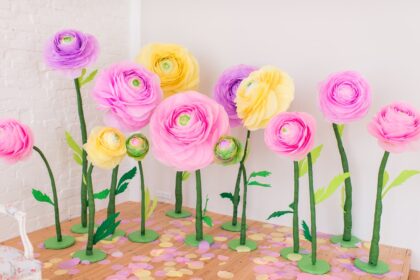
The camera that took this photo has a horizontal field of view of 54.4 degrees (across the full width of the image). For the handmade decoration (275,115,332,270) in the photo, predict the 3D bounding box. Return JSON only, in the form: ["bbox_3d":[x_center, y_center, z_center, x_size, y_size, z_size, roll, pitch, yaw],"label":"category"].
[{"bbox_3d":[0.627,0.366,2.795,0.410,1.099,0.310,4,11,15],"label":"handmade decoration"}]

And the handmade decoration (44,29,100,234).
[{"bbox_3d":[-1.016,-0.052,3.042,0.417,1.518,0.370,2,7,0],"label":"handmade decoration"}]

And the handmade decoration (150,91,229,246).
[{"bbox_3d":[-0.148,0.207,2.856,0.552,1.099,0.370,3,7,11],"label":"handmade decoration"}]

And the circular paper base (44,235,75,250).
[{"bbox_3d":[-1.081,0.732,2.939,0.220,0.013,0.220,0,7,0],"label":"circular paper base"}]

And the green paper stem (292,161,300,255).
[{"bbox_3d":[0.645,0.505,3.045,0.045,0.725,0.042,-2,11,1],"label":"green paper stem"}]

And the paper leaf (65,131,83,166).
[{"bbox_3d":[-1.082,0.067,3.237,0.143,0.285,0.060,0,7,-11],"label":"paper leaf"}]

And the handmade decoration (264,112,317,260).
[{"bbox_3d":[0.514,0.307,2.700,0.344,0.977,0.280,5,8,25],"label":"handmade decoration"}]

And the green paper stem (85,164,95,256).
[{"bbox_3d":[-0.866,0.514,2.964,0.065,0.708,0.055,3,11,-1],"label":"green paper stem"}]

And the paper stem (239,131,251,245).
[{"bbox_3d":[0.253,0.348,2.995,0.088,0.836,0.060,2,7,0],"label":"paper stem"}]

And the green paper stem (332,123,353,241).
[{"bbox_3d":[1.055,0.347,3.242,0.155,0.983,0.100,-4,11,1],"label":"green paper stem"}]

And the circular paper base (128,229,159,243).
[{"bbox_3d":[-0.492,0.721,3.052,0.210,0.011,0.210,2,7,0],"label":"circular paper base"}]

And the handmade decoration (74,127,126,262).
[{"bbox_3d":[-0.788,0.384,2.929,0.345,0.974,0.290,-4,12,-25],"label":"handmade decoration"}]

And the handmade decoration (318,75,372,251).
[{"bbox_3d":[0.953,0.132,2.873,0.373,1.226,0.300,2,8,18],"label":"handmade decoration"}]

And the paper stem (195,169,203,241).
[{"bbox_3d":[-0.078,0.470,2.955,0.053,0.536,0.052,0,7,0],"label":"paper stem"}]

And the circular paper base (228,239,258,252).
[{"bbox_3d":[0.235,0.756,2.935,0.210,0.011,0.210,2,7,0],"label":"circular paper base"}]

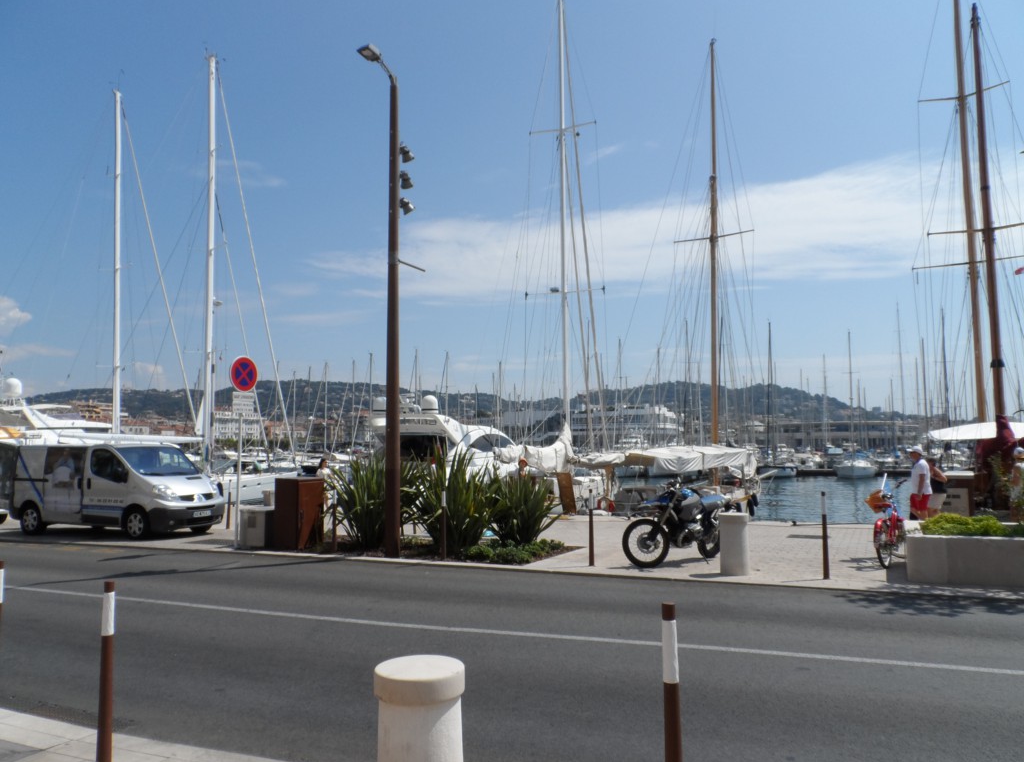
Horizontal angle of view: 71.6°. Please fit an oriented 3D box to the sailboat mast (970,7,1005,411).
[{"bbox_3d":[12.714,-3.799,18.935,0.260,13.150,0.260,-2,-6,22],"label":"sailboat mast"}]

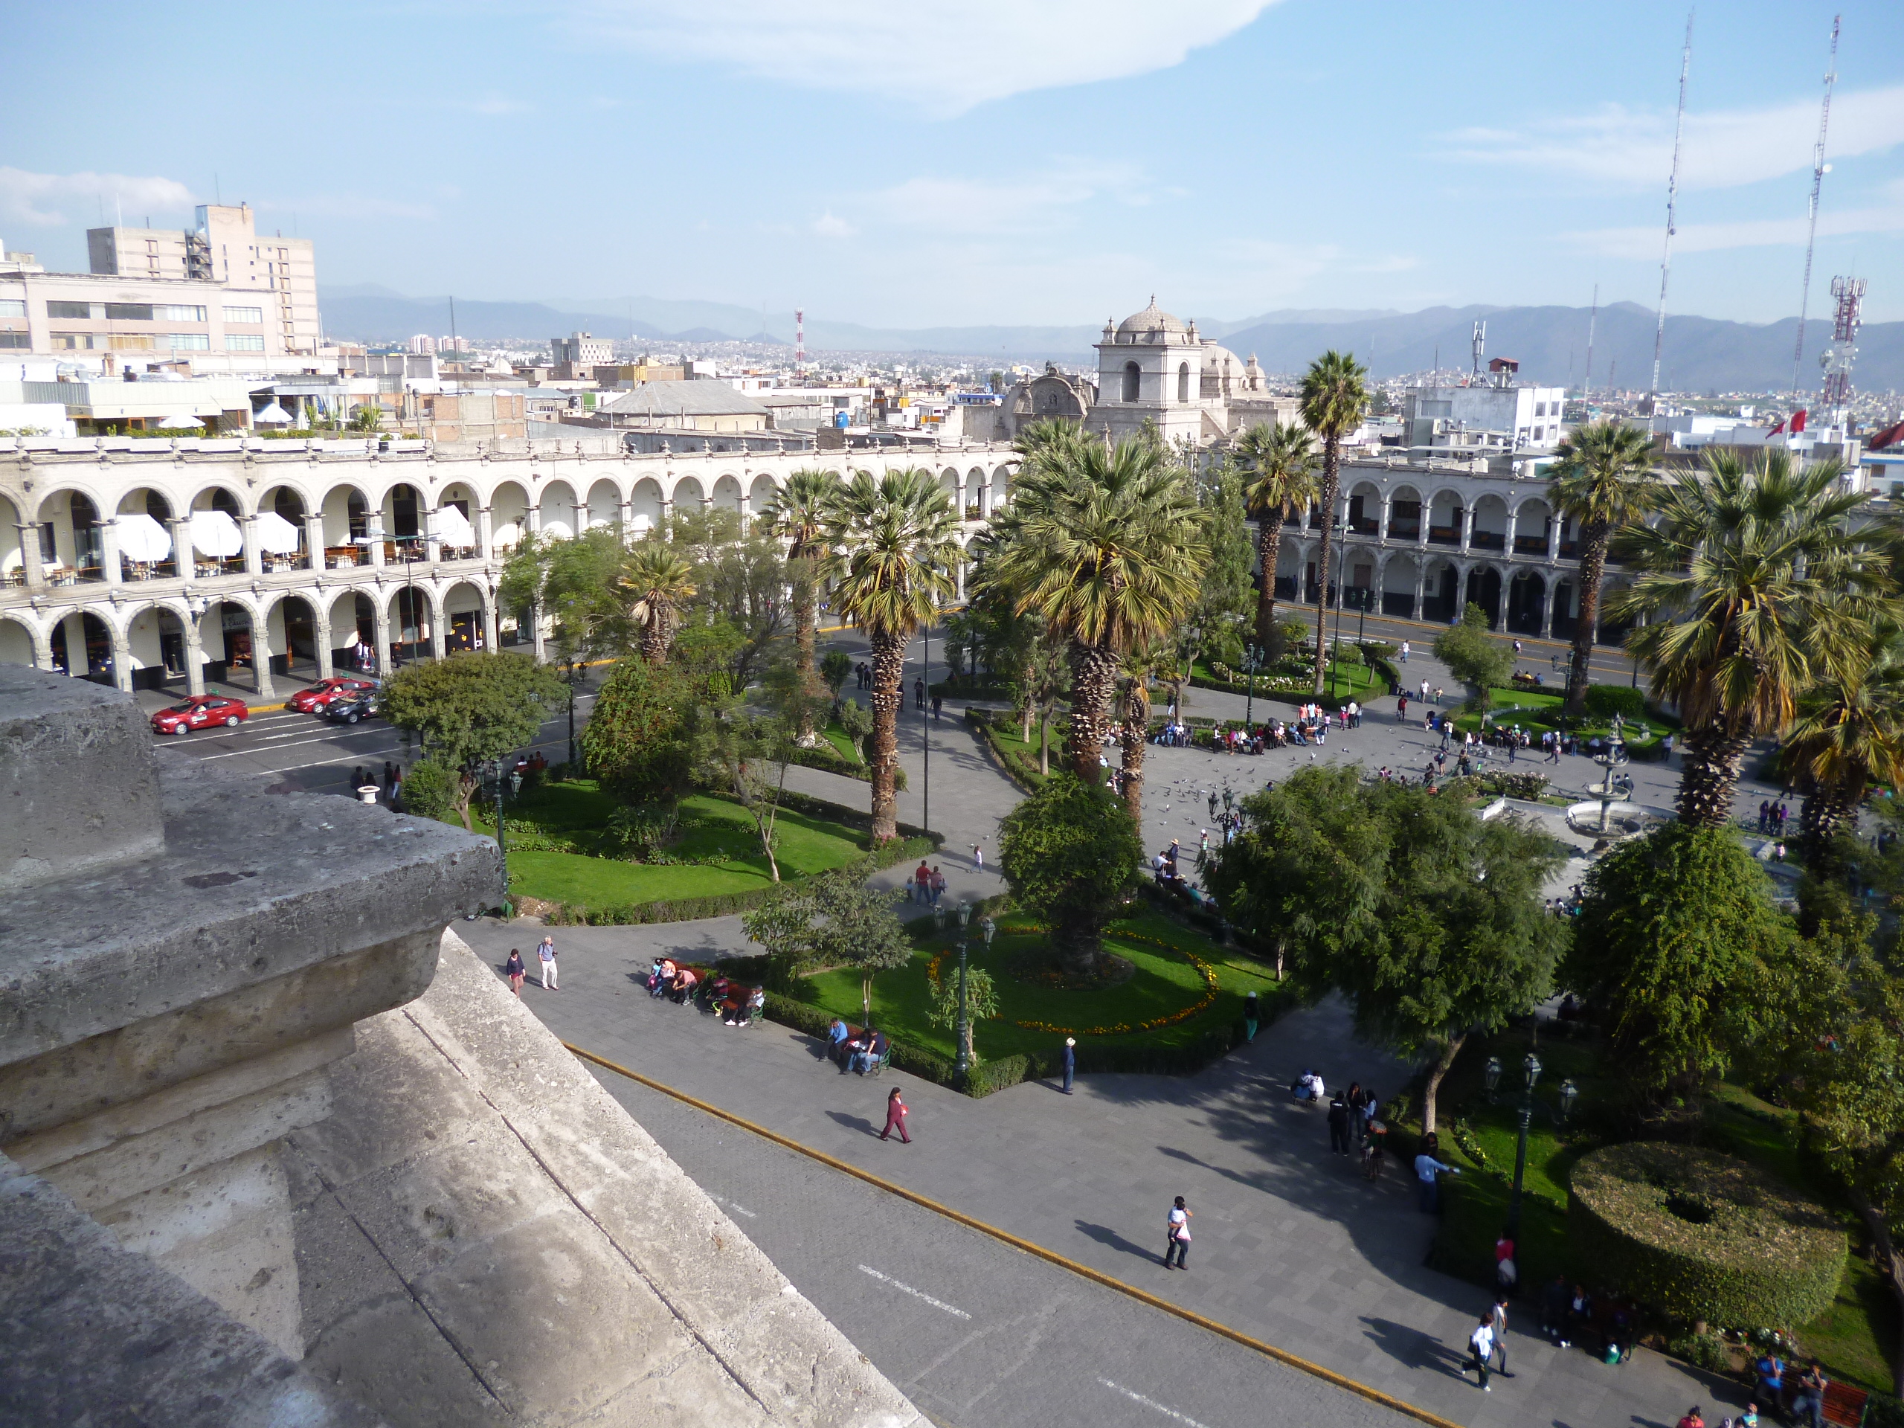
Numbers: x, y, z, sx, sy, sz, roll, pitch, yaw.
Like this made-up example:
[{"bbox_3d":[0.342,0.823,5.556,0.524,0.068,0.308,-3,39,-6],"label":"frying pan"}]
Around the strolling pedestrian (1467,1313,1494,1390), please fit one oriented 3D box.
[{"bbox_3d":[10.149,12.112,29.505,0.720,1.570,0.550,11,16,42],"label":"strolling pedestrian"}]

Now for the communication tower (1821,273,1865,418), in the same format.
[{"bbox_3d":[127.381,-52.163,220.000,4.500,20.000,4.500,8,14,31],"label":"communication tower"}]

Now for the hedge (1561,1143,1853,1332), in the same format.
[{"bbox_3d":[16.895,11.485,34.626,5.600,1.450,5.600,9,14,34],"label":"hedge"}]

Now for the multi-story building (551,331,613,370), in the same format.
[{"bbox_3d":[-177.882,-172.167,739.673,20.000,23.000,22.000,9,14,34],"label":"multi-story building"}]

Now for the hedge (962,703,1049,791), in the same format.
[{"bbox_3d":[2.785,1.719,82.070,1.150,0.900,17.090,1,12,-11],"label":"hedge"}]

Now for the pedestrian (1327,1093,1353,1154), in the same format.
[{"bbox_3d":[9.909,10.430,39.116,0.560,1.720,0.380,8,14,31],"label":"pedestrian"}]

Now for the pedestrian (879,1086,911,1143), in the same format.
[{"bbox_3d":[-1.456,10.326,39.773,0.720,1.513,0.480,5,12,20],"label":"pedestrian"}]

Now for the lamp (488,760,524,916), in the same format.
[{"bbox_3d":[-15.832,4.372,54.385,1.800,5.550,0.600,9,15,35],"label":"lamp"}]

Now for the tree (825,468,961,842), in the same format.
[{"bbox_3d":[-2.680,-2.240,63.446,5.800,15.300,5.800,0,12,0],"label":"tree"}]

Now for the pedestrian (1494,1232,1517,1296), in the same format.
[{"bbox_3d":[12.418,12.251,34.288,0.420,1.546,0.500,0,12,-6],"label":"pedestrian"}]

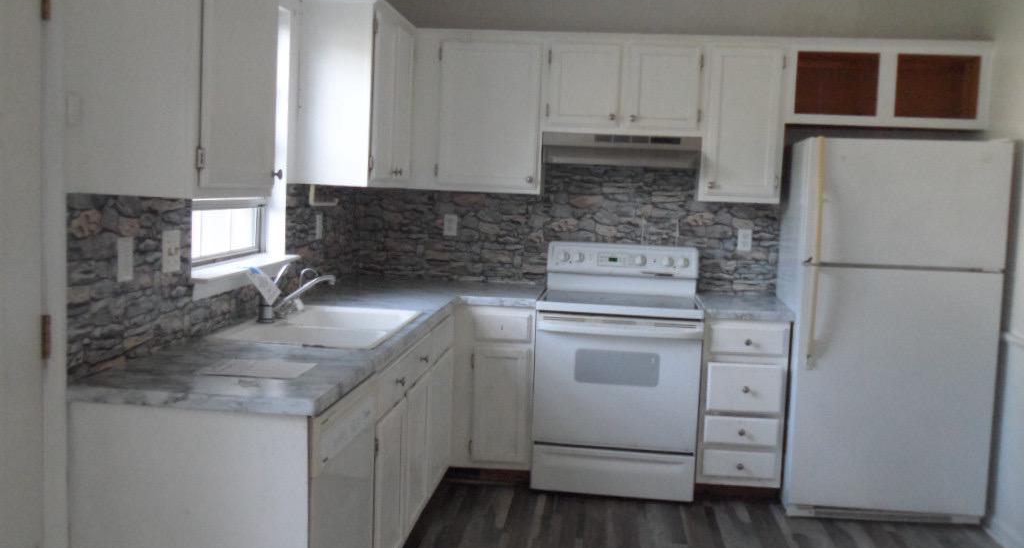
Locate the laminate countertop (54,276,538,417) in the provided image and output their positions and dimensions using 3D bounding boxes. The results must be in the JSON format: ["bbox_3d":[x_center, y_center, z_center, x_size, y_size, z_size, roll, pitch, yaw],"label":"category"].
[{"bbox_3d":[-0.458,0.189,3.528,0.990,0.045,2.690,3,6,6],"label":"laminate countertop"}]

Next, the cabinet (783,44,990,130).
[{"bbox_3d":[1.780,-0.906,4.461,0.909,0.402,0.320,3,6,6],"label":"cabinet"}]

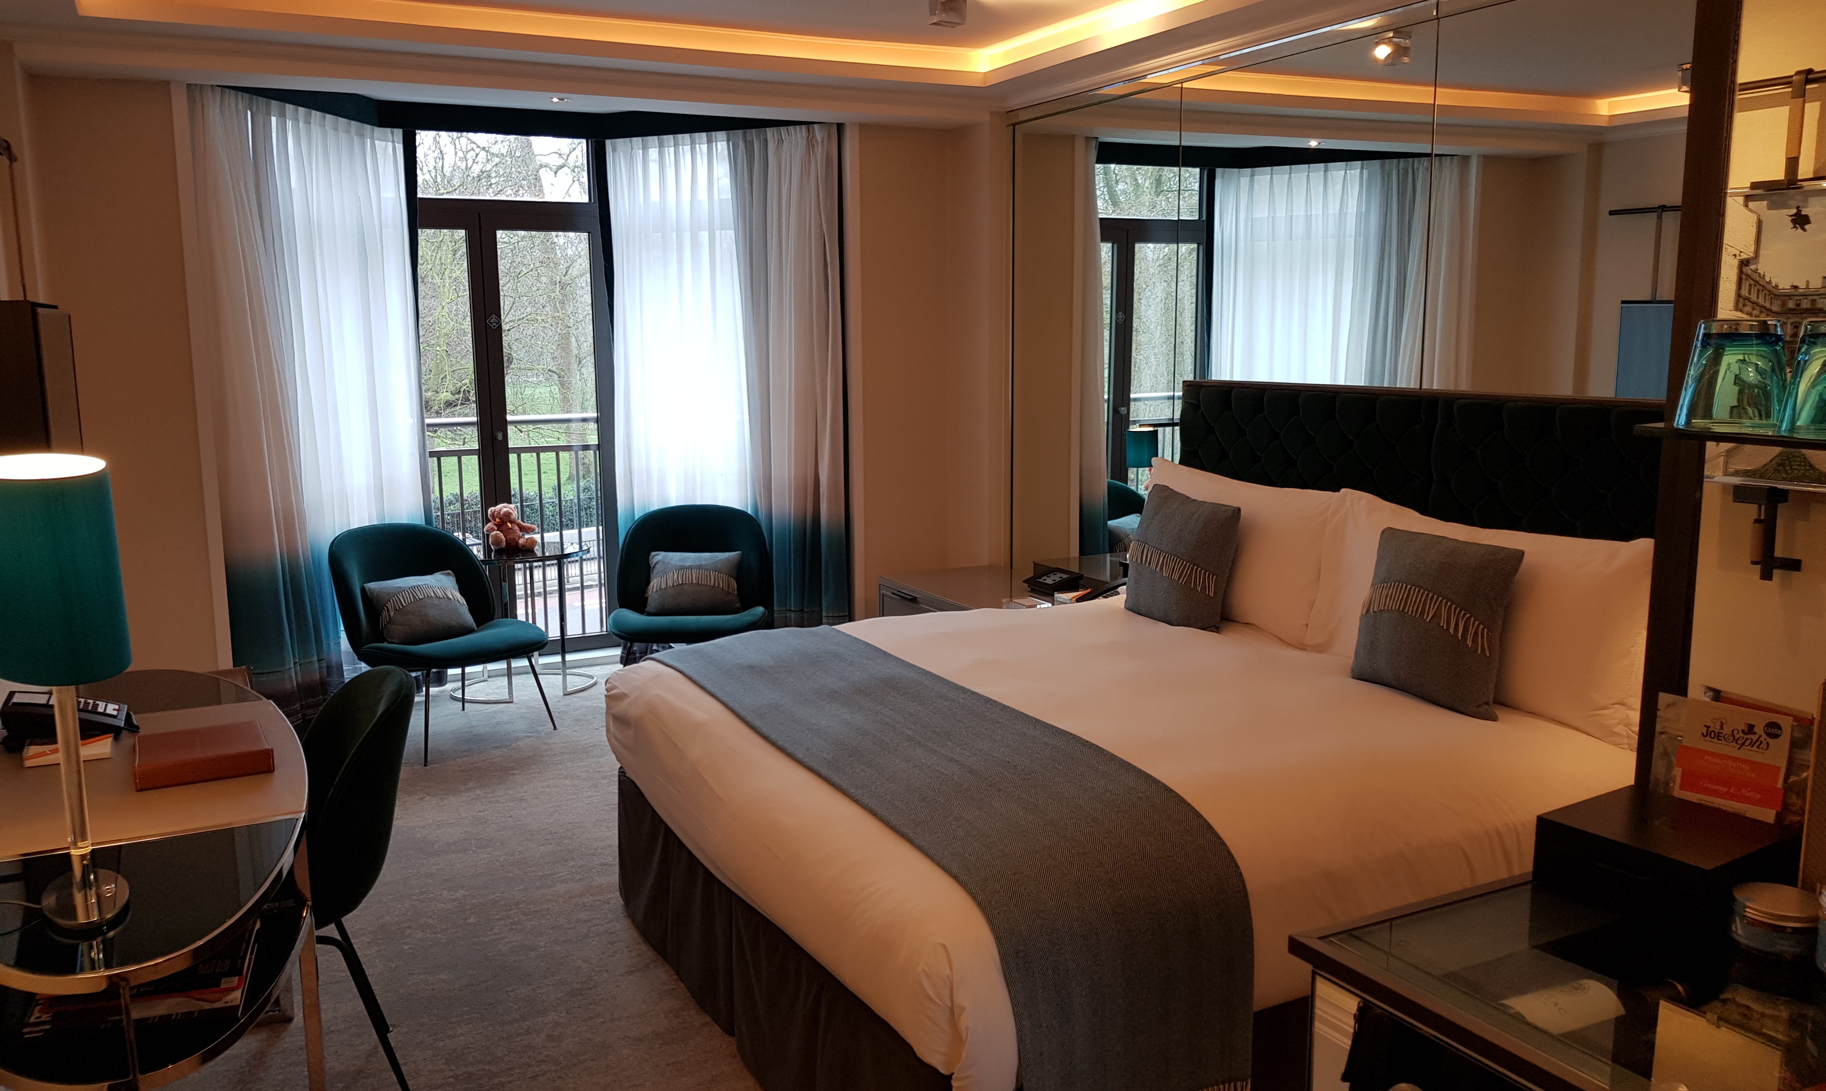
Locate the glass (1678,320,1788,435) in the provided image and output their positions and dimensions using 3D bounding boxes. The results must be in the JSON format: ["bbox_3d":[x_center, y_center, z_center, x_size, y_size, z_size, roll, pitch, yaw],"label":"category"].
[{"bbox_3d":[0.715,-0.150,1.200,0.085,0.096,0.085,-5,10,-26],"label":"glass"}]

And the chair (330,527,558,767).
[{"bbox_3d":[-1.742,0.341,5.122,0.650,0.787,0.675,6,11,35],"label":"chair"}]

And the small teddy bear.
[{"bbox_3d":[-1.736,-0.089,5.931,0.220,0.205,0.170,-6,10,-28],"label":"small teddy bear"}]

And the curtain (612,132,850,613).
[{"bbox_3d":[-0.777,-0.588,5.954,1.101,2.326,0.200,2,10,17],"label":"curtain"}]

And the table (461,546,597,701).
[{"bbox_3d":[-1.690,0.317,5.888,0.604,0.589,0.604,-5,10,-26],"label":"table"}]

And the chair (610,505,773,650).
[{"bbox_3d":[-0.879,0.268,5.521,0.675,0.787,0.650,-1,9,-5],"label":"chair"}]

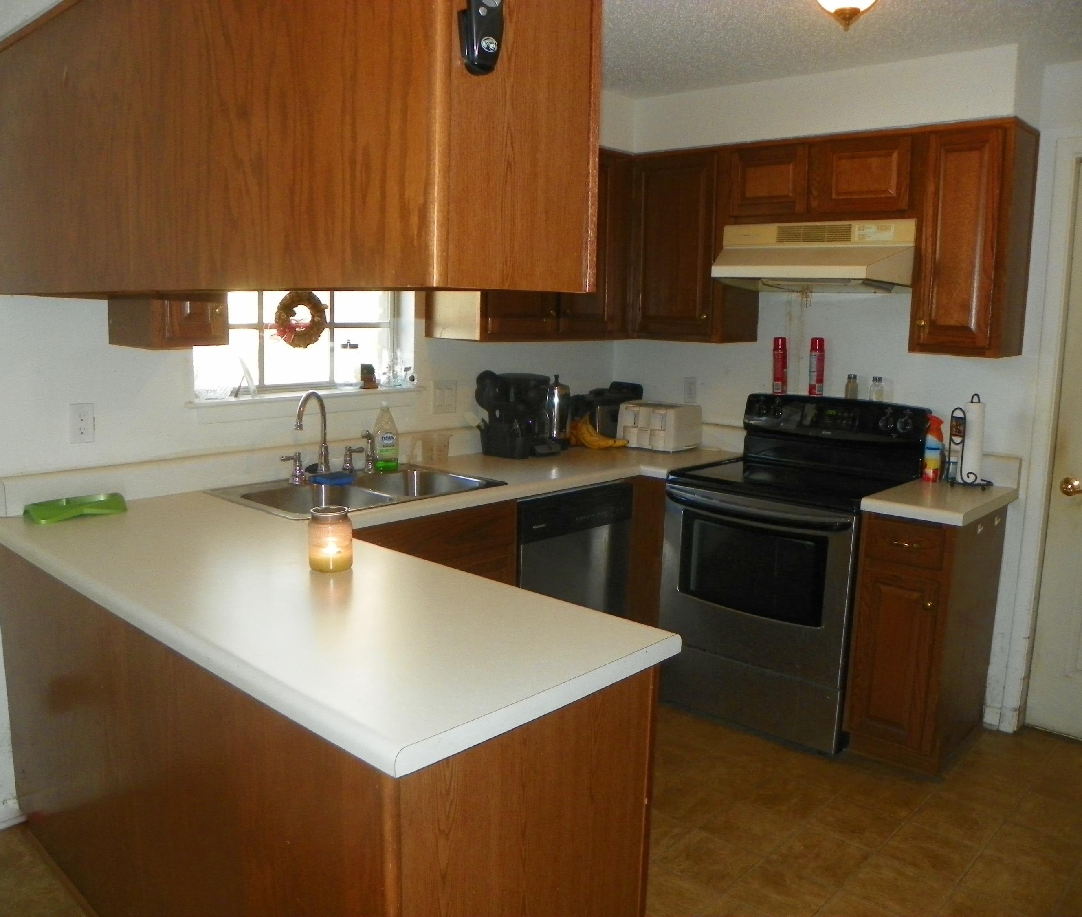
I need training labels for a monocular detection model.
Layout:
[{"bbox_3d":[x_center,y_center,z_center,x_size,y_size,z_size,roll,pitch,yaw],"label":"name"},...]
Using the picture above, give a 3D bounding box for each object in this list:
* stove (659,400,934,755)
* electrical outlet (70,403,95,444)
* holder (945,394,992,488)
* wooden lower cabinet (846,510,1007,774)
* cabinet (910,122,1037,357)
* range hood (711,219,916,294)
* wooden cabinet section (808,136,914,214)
[{"bbox_3d":[0.938,0.374,3.474,0.762,1.160,0.648,9,12,42],"label":"stove"},{"bbox_3d":[-1.318,-0.100,2.642,0.008,0.118,0.071,9,12,42],"label":"electrical outlet"},{"bbox_3d":[1.510,-0.059,3.228,0.146,0.331,0.141,9,12,42],"label":"holder"},{"bbox_3d":[1.353,0.571,3.193,0.310,0.859,0.595,9,12,42],"label":"wooden lower cabinet"},{"bbox_3d":[1.453,-0.722,3.086,0.307,0.772,0.312,9,12,42],"label":"cabinet"},{"bbox_3d":[1.023,-0.744,3.383,0.768,0.245,0.504,9,12,42],"label":"range hood"},{"bbox_3d":[1.198,-0.991,3.281,0.390,0.265,0.310,9,12,42],"label":"wooden cabinet section"}]

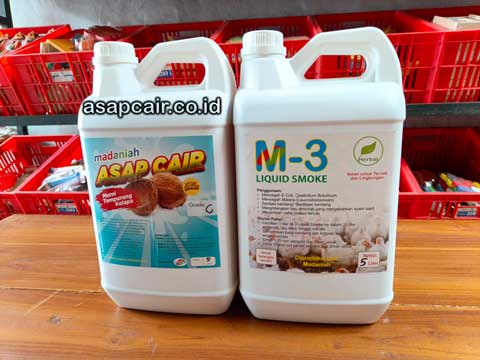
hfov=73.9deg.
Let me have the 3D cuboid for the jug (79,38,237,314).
[{"bbox_3d":[-0.097,-0.004,0.417,0.179,0.329,0.122,0,13,12],"label":"jug"}]

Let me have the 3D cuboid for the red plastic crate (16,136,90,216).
[{"bbox_3d":[-0.731,0.009,1.656,0.412,0.262,0.545,0,34,7],"label":"red plastic crate"}]

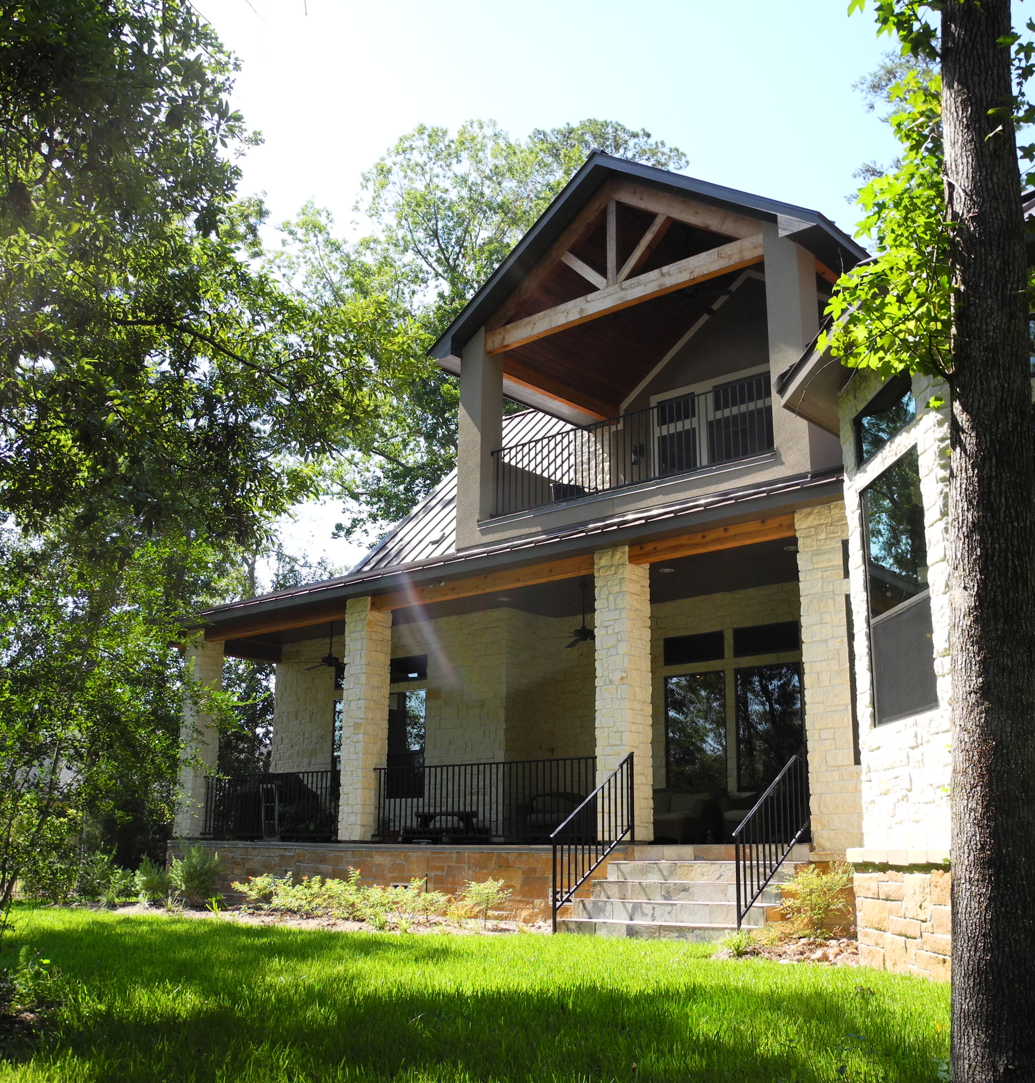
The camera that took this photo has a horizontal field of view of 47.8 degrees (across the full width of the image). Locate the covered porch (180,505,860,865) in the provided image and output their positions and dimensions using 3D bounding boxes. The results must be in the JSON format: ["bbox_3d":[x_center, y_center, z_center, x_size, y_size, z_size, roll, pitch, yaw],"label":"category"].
[{"bbox_3d":[-0.021,2.442,15.754,11.130,3.349,3.413,-12,-20,39],"label":"covered porch"}]

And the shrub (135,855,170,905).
[{"bbox_3d":[-5.320,4.925,17.055,0.546,0.714,0.525,-12,-20,39],"label":"shrub"}]

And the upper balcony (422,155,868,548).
[{"bbox_3d":[2.093,-2.150,14.991,5.565,4.673,3.675,-12,-20,39],"label":"upper balcony"}]

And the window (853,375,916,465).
[{"bbox_3d":[2.530,-0.836,8.088,0.126,0.362,1.013,2,-15,-4],"label":"window"}]

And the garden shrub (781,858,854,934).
[{"bbox_3d":[2.638,3.123,10.249,0.609,0.651,0.588,-12,-20,39],"label":"garden shrub"}]

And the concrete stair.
[{"bbox_3d":[1.577,3.288,11.046,2.184,0.840,1.123,-12,-20,39],"label":"concrete stair"}]

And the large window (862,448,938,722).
[{"bbox_3d":[2.519,0.324,7.771,0.126,1.680,0.992,2,-15,-4],"label":"large window"}]

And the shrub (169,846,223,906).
[{"bbox_3d":[-4.446,4.625,16.152,0.714,0.819,0.693,-12,-20,39],"label":"shrub"}]

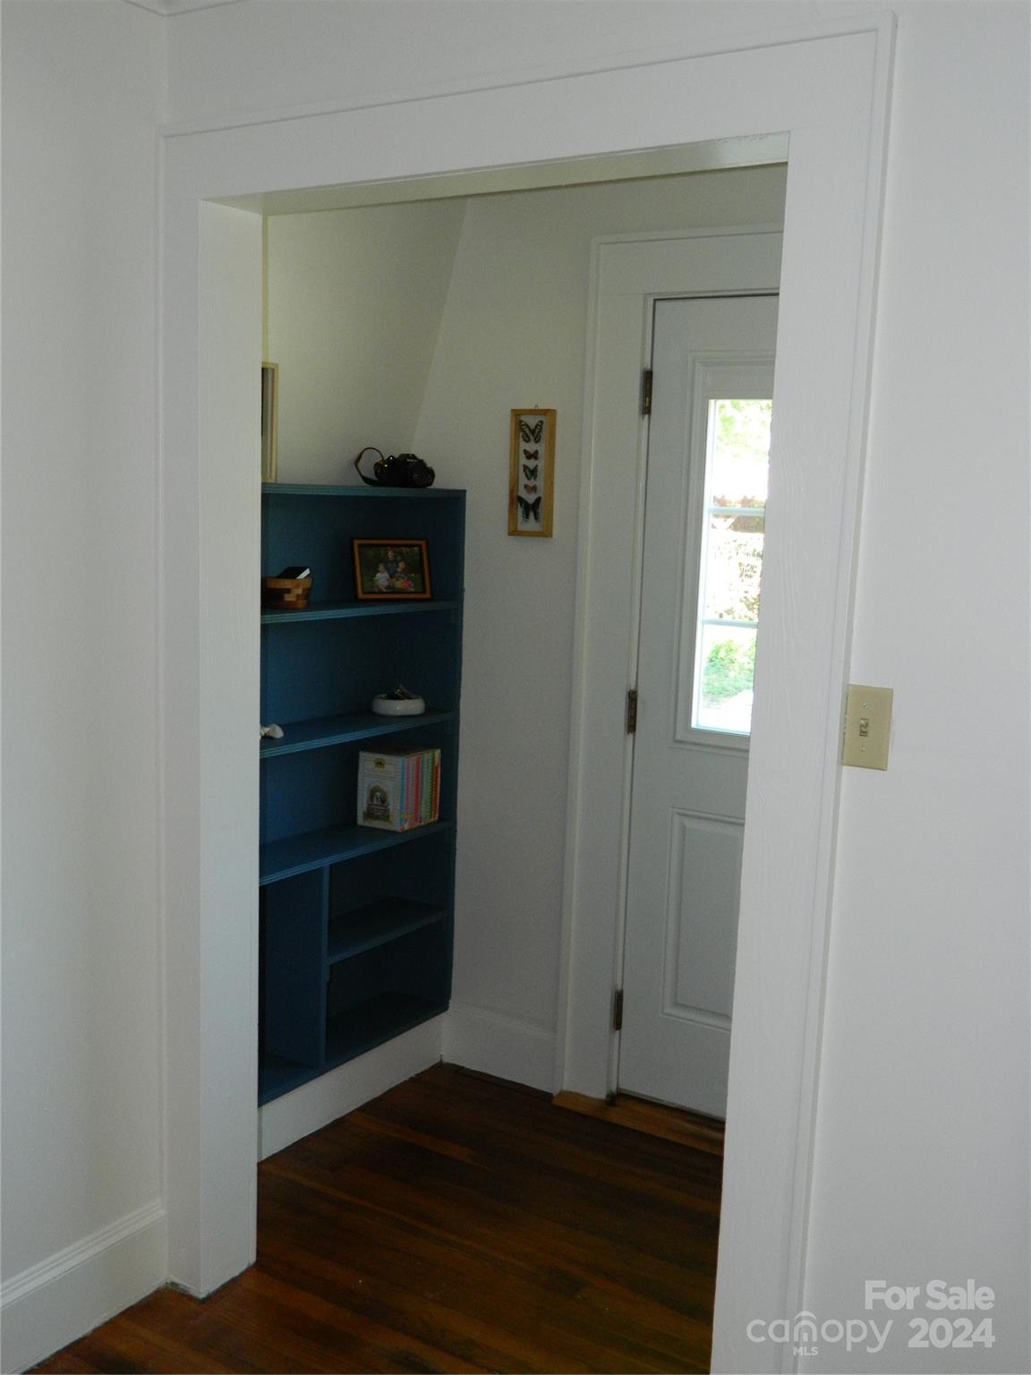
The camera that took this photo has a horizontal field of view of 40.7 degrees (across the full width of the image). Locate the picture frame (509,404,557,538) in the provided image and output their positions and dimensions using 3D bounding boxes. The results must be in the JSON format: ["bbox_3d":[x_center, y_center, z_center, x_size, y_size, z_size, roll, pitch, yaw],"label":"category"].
[{"bbox_3d":[0.043,-0.553,3.600,0.117,0.325,0.030,8,10,33],"label":"picture frame"}]

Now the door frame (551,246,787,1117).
[{"bbox_3d":[0.673,0.050,3.306,1.206,2.228,0.110,8,10,33],"label":"door frame"}]

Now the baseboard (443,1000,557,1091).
[{"bbox_3d":[-0.044,1.000,3.861,0.371,0.185,0.022,8,10,33],"label":"baseboard"}]

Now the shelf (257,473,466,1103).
[{"bbox_3d":[-0.545,0.234,3.491,0.225,1.469,1.020,8,10,33],"label":"shelf"}]

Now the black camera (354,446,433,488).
[{"bbox_3d":[-0.312,-0.569,3.595,0.162,0.104,0.125,-4,10,-35],"label":"black camera"}]

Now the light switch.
[{"bbox_3d":[0.485,0.055,1.915,0.065,0.113,0.014,8,10,33],"label":"light switch"}]

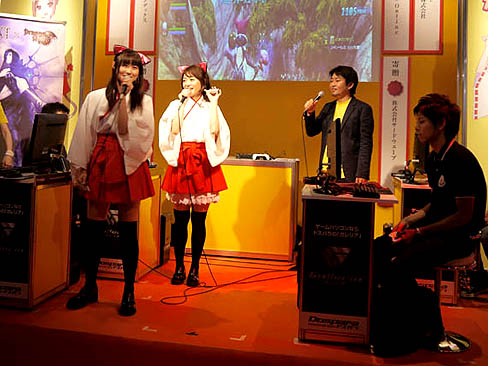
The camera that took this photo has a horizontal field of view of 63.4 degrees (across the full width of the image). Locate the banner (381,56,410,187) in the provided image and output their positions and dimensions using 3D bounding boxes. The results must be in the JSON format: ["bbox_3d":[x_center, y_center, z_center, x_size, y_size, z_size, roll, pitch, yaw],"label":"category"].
[{"bbox_3d":[1.501,-0.515,3.950,0.285,1.490,0.030,2,4,8],"label":"banner"}]

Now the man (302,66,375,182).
[{"bbox_3d":[0.739,-0.091,3.251,0.500,1.710,0.430,4,4,37],"label":"man"}]

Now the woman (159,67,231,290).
[{"bbox_3d":[-0.355,-0.066,2.925,0.520,1.628,0.380,2,3,-2],"label":"woman"}]

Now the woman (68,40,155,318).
[{"bbox_3d":[-0.798,-0.025,2.403,0.500,1.582,0.420,1,3,-6],"label":"woman"}]

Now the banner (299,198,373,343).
[{"bbox_3d":[0.479,0.457,2.048,0.365,0.745,0.050,2,3,6],"label":"banner"}]

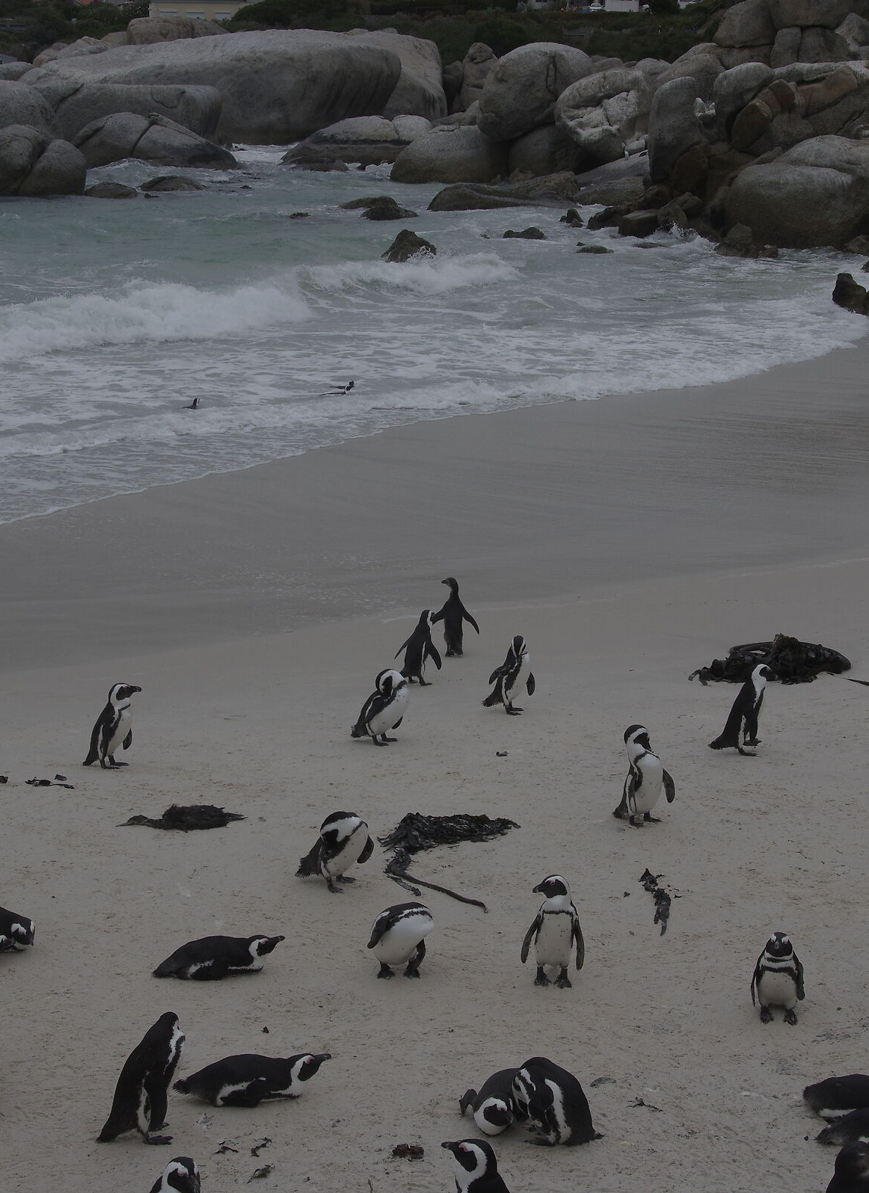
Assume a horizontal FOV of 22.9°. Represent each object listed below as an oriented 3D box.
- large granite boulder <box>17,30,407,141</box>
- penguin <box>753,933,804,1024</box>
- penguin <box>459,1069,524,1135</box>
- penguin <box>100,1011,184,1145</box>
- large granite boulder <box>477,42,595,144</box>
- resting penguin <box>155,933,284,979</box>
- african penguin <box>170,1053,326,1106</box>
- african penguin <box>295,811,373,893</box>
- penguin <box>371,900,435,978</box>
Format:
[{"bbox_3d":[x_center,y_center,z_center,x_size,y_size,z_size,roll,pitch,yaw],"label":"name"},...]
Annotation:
[{"bbox_3d":[-12.113,-27.787,116.764,19.500,5.600,10.000,-1,15,-6],"label":"large granite boulder"},{"bbox_3d":[1.767,1.916,10.927,0.280,0.479,0.280,1,15,5],"label":"penguin"},{"bbox_3d":[0.385,2.267,9.977,0.310,0.260,0.510,7,16,26],"label":"penguin"},{"bbox_3d":[-1.156,1.902,8.472,0.330,0.530,0.220,-3,15,-12],"label":"penguin"},{"bbox_3d":[3.702,-18.355,78.000,4.300,3.800,3.800,0,15,0],"label":"large granite boulder"},{"bbox_3d":[-1.074,1.760,10.599,0.660,0.200,0.250,-3,15,-13],"label":"resting penguin"},{"bbox_3d":[-0.756,1.983,8.818,0.651,0.182,0.241,-1,15,-3],"label":"african penguin"},{"bbox_3d":[-0.559,1.370,11.736,0.380,0.440,0.250,12,19,38],"label":"african penguin"},{"bbox_3d":[-0.178,1.816,11.536,0.330,0.398,0.330,-7,16,-25],"label":"penguin"}]

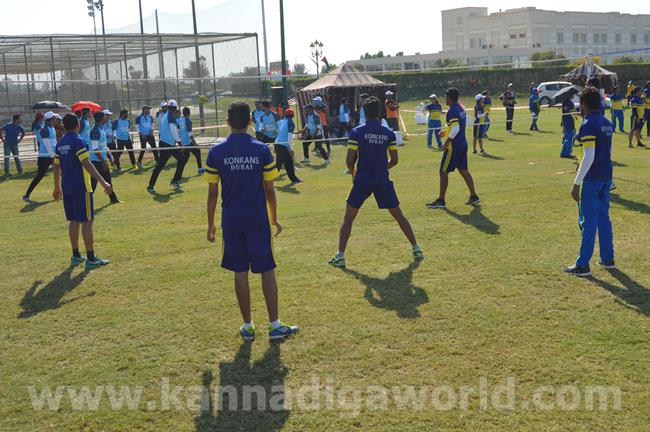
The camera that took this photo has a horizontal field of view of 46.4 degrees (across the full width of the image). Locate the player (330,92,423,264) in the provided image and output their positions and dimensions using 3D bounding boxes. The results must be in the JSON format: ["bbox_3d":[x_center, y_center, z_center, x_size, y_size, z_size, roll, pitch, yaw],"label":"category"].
[{"bbox_3d":[0.517,-0.365,7.748,0.950,1.700,0.480,-4,9,-13],"label":"player"}]

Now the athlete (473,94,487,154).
[{"bbox_3d":[4.201,-2.488,20.600,0.460,1.600,0.440,-9,11,-38],"label":"athlete"}]

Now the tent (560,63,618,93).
[{"bbox_3d":[17.107,-8.505,49.000,3.700,2.800,3.700,1,9,19],"label":"tent"}]

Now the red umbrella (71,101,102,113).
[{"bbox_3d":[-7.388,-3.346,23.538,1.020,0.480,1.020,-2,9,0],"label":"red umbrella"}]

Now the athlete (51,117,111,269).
[{"bbox_3d":[-2.621,-0.280,8.214,0.520,1.640,0.460,4,11,35],"label":"athlete"}]

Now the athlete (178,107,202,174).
[{"bbox_3d":[-3.219,-1.754,18.200,0.750,1.660,0.550,-10,11,-40],"label":"athlete"}]

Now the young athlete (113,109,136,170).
[{"bbox_3d":[-5.597,-2.141,21.200,0.620,1.660,0.450,-10,12,-39],"label":"young athlete"}]

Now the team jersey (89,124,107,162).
[{"bbox_3d":[-4.264,-1.359,14.200,0.330,0.700,0.450,-1,9,12],"label":"team jersey"}]

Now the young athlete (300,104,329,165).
[{"bbox_3d":[-0.283,-2.195,20.400,0.650,1.600,0.550,-9,11,-36],"label":"young athlete"}]

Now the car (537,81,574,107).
[{"bbox_3d":[15.106,-7.587,47.000,3.900,1.500,1.700,-3,9,-2],"label":"car"}]

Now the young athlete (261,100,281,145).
[{"bbox_3d":[-1.316,-1.944,18.300,0.600,1.660,0.450,-1,9,6],"label":"young athlete"}]

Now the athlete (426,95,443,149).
[{"bbox_3d":[3.469,-3.000,24.000,0.520,1.690,0.380,0,9,14],"label":"athlete"}]

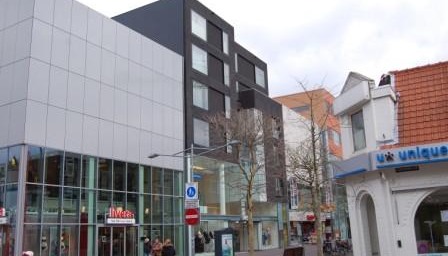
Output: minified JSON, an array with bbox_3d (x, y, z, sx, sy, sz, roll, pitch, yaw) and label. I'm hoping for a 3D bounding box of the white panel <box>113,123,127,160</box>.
[{"bbox_3d":[-6.952,0.958,29.885,0.100,2.517,1.280,-10,-16,30],"label":"white panel"}]

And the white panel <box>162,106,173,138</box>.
[{"bbox_3d":[-4.335,-0.470,34.798,0.100,2.454,1.280,-10,-16,30],"label":"white panel"}]

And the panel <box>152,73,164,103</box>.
[{"bbox_3d":[-5.102,-3.083,34.231,0.100,2.425,1.280,-10,-16,30],"label":"panel"}]

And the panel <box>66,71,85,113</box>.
[{"bbox_3d":[-8.357,-1.959,25.241,0.100,2.221,1.191,-9,-15,30],"label":"panel"}]

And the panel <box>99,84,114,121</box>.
[{"bbox_3d":[-8.122,-1.771,31.043,0.070,2.522,1.323,-10,-16,30],"label":"panel"}]

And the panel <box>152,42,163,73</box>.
[{"bbox_3d":[-5.179,-5.401,34.792,0.100,2.347,1.280,-10,-16,30],"label":"panel"}]

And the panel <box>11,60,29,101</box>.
[{"bbox_3d":[-11.276,-2.641,24.918,1.411,2.417,0.100,-10,-16,30],"label":"panel"}]

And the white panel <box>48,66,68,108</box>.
[{"bbox_3d":[-9.709,-2.351,26.287,0.100,2.454,1.280,-10,-16,30],"label":"white panel"}]

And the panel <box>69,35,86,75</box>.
[{"bbox_3d":[-9.620,-4.753,29.397,0.070,2.522,1.323,-10,-16,30],"label":"panel"}]

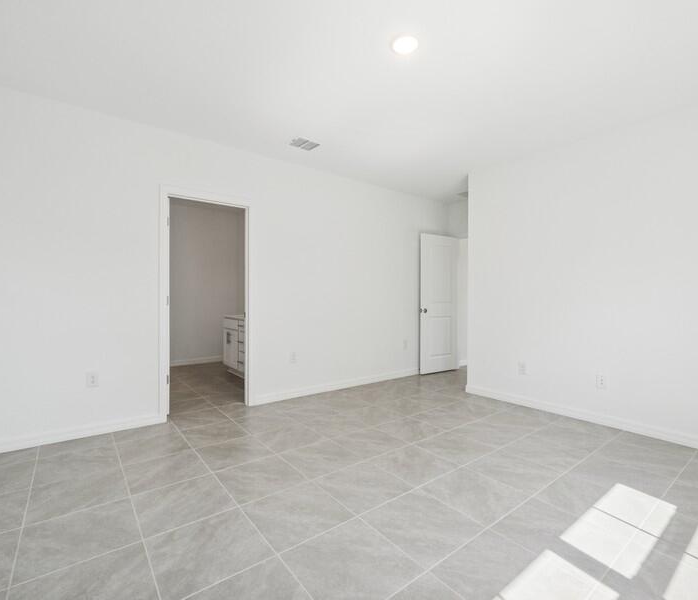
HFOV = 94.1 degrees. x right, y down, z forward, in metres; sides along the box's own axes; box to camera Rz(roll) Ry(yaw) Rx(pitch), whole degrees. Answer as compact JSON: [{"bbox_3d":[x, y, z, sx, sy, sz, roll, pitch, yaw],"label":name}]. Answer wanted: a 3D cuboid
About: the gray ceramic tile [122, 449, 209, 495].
[{"bbox_3d":[-1.212,1.121,2.154,0.445,0.010,0.445,0,0,-38],"label":"gray ceramic tile"}]

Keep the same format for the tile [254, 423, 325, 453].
[{"bbox_3d":[-0.465,1.095,2.574,0.435,0.010,0.435,0,0,-38],"label":"tile"}]

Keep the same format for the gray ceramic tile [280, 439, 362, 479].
[{"bbox_3d":[-0.202,1.124,2.326,0.445,0.010,0.445,0,0,-38],"label":"gray ceramic tile"}]

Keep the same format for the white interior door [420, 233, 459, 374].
[{"bbox_3d":[1.367,0.058,4.879,0.800,2.035,0.036,0,0,-30],"label":"white interior door"}]

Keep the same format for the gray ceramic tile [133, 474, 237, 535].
[{"bbox_3d":[-0.893,1.095,1.758,0.435,0.010,0.435,0,0,-38],"label":"gray ceramic tile"}]

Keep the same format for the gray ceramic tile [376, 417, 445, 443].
[{"bbox_3d":[0.520,1.127,2.836,0.445,0.010,0.445,0,0,-38],"label":"gray ceramic tile"}]

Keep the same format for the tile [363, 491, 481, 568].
[{"bbox_3d":[0.381,1.177,1.719,0.459,0.012,0.459,1,-1,-38],"label":"tile"}]

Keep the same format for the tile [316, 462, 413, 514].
[{"bbox_3d":[0.082,1.125,1.987,0.445,0.010,0.445,0,0,-38],"label":"tile"}]

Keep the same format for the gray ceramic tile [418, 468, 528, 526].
[{"bbox_3d":[0.702,1.095,1.840,0.435,0.010,0.435,0,0,-38],"label":"gray ceramic tile"}]

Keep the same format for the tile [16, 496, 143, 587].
[{"bbox_3d":[-1.327,1.166,1.616,0.457,0.012,0.461,1,-1,-38],"label":"tile"}]

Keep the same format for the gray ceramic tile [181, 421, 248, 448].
[{"bbox_3d":[-1.185,1.177,2.876,0.462,0.012,0.466,1,-1,-38],"label":"gray ceramic tile"}]

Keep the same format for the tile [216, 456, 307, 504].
[{"bbox_3d":[-0.563,1.123,2.070,0.445,0.010,0.445,0,0,-38],"label":"tile"}]

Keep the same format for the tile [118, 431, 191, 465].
[{"bbox_3d":[-1.444,1.095,2.414,0.435,0.010,0.435,0,0,-38],"label":"tile"}]

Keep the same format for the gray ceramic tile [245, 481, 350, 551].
[{"bbox_3d":[-0.287,1.174,1.802,0.459,0.012,0.460,1,-1,-38],"label":"gray ceramic tile"}]

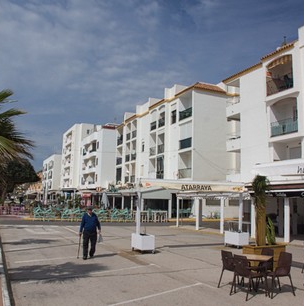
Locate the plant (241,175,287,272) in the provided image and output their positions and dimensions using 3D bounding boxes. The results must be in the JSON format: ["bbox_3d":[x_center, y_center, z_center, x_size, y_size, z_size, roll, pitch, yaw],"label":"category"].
[{"bbox_3d":[3.288,2.025,10.224,1.294,2.700,0.600,6,-9,-27],"label":"plant"}]

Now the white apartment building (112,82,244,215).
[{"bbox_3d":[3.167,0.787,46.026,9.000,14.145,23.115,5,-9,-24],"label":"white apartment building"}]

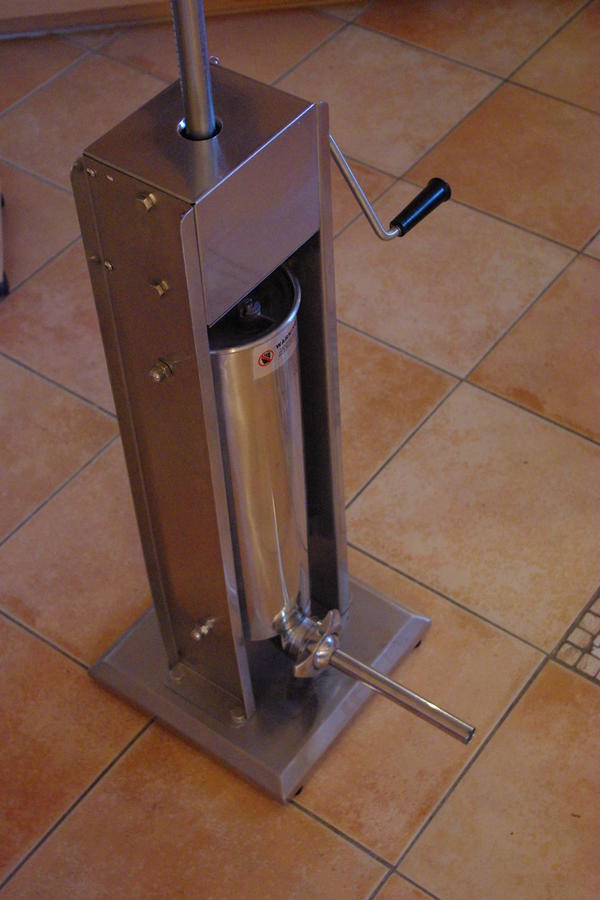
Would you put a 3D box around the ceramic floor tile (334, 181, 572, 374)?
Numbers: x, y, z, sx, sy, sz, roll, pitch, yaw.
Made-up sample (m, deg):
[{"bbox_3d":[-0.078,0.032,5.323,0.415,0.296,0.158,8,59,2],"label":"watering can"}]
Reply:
[{"bbox_3d":[0.200,-0.272,2.208,0.333,0.010,0.333,28,55,25],"label":"ceramic floor tile"}]

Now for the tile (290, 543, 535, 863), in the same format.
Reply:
[{"bbox_3d":[0.068,0.285,1.719,0.333,0.010,0.333,28,55,25],"label":"tile"}]

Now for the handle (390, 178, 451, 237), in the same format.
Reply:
[{"bbox_3d":[0.114,-0.230,1.355,0.025,0.025,0.072,28,55,25],"label":"handle"}]

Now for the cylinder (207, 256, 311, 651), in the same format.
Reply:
[{"bbox_3d":[-0.062,0.013,1.483,0.142,0.468,0.142,-2,48,2],"label":"cylinder"}]

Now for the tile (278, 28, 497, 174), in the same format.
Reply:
[{"bbox_3d":[0.132,-0.622,2.524,0.333,0.010,0.333,28,55,25],"label":"tile"}]

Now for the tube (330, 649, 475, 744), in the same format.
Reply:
[{"bbox_3d":[0.113,0.275,1.594,0.183,0.020,0.020,27,55,26],"label":"tube"}]

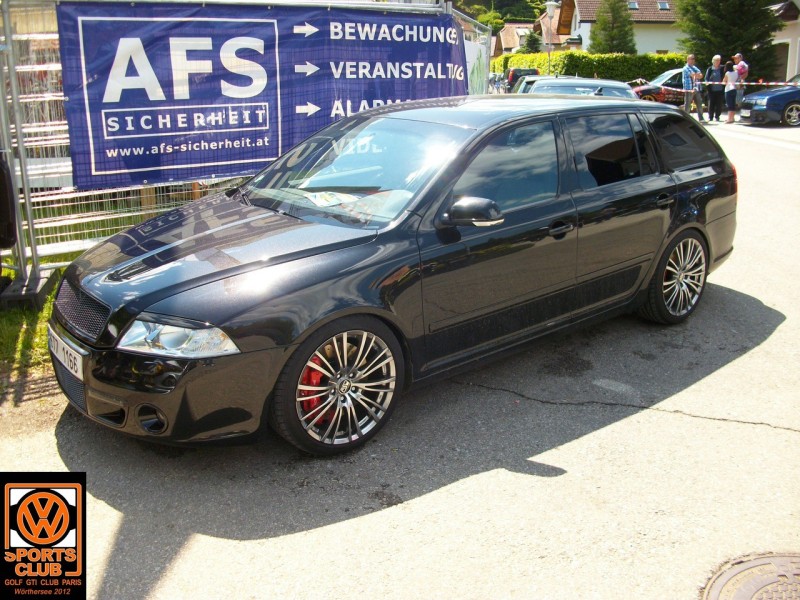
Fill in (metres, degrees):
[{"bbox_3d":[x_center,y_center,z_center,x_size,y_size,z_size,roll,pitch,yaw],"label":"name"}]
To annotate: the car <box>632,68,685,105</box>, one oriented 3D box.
[{"bbox_3d":[9.200,-6.800,25.300,4.000,1.430,1.700,-2,15,-1],"label":"car"}]

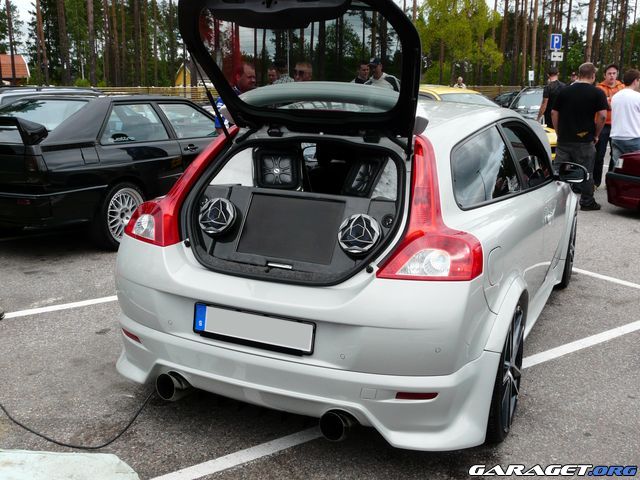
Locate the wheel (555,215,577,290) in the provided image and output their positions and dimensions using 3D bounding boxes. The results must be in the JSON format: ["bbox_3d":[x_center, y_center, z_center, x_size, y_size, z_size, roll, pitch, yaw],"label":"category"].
[{"bbox_3d":[1.790,0.038,5.303,0.230,0.645,0.645,7,14,24],"label":"wheel"}]

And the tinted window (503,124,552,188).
[{"bbox_3d":[1.114,-0.491,3.827,0.070,0.380,0.850,-17,2,30],"label":"tinted window"}]

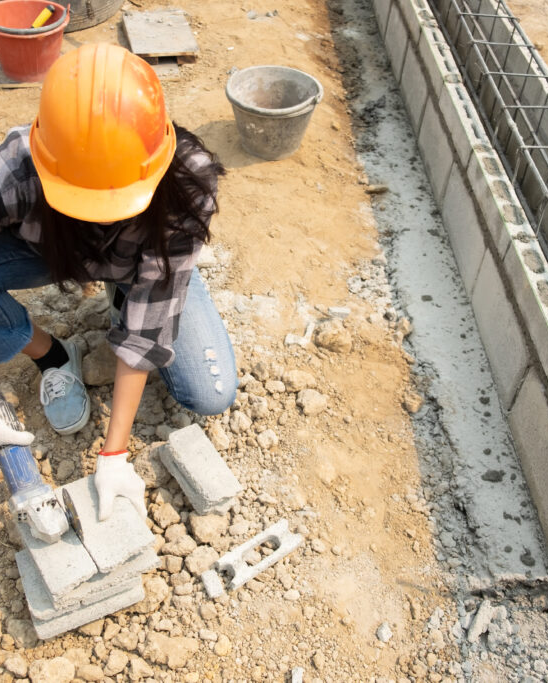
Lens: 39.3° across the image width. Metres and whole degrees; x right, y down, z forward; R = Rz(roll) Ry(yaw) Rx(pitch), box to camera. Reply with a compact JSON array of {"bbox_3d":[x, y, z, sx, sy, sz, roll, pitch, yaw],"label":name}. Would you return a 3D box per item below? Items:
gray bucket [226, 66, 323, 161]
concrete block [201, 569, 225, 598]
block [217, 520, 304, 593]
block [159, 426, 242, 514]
[{"bbox_3d":[0.001,-0.738,2.542,0.315,0.210,0.315,3,44,-3],"label":"gray bucket"},{"bbox_3d":[-0.113,0.448,1.420,0.025,0.028,0.049,-15,48,-20],"label":"concrete block"},{"bbox_3d":[-0.026,0.410,1.473,0.172,0.030,0.062,-27,53,-29],"label":"block"},{"bbox_3d":[-0.149,0.269,1.563,0.076,0.065,0.190,-21,50,-25],"label":"block"}]

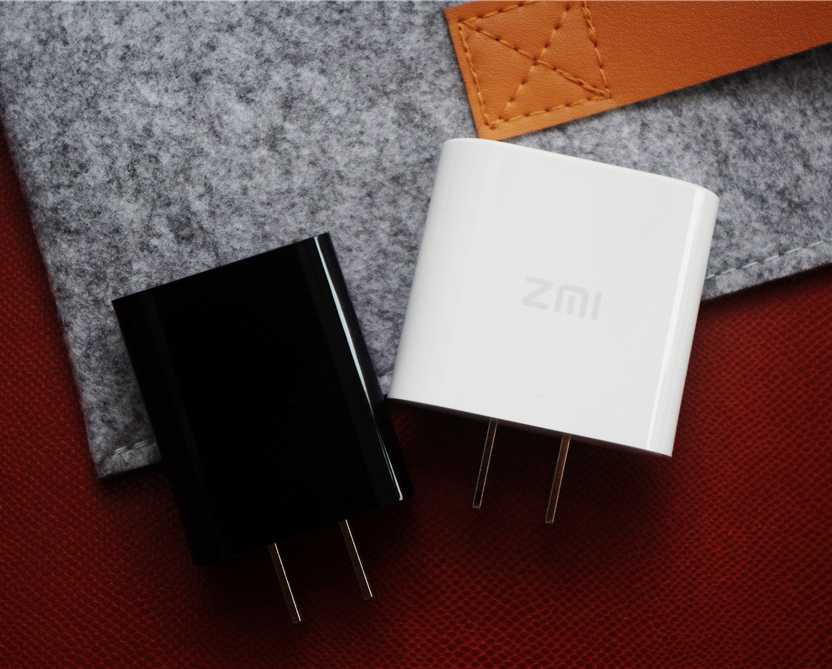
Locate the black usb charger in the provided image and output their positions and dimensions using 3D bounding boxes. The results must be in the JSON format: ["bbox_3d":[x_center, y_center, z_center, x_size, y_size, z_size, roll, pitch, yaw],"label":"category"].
[{"bbox_3d":[-0.024,0.018,0.389,0.038,0.024,0.061,-18,90,-1],"label":"black usb charger"}]

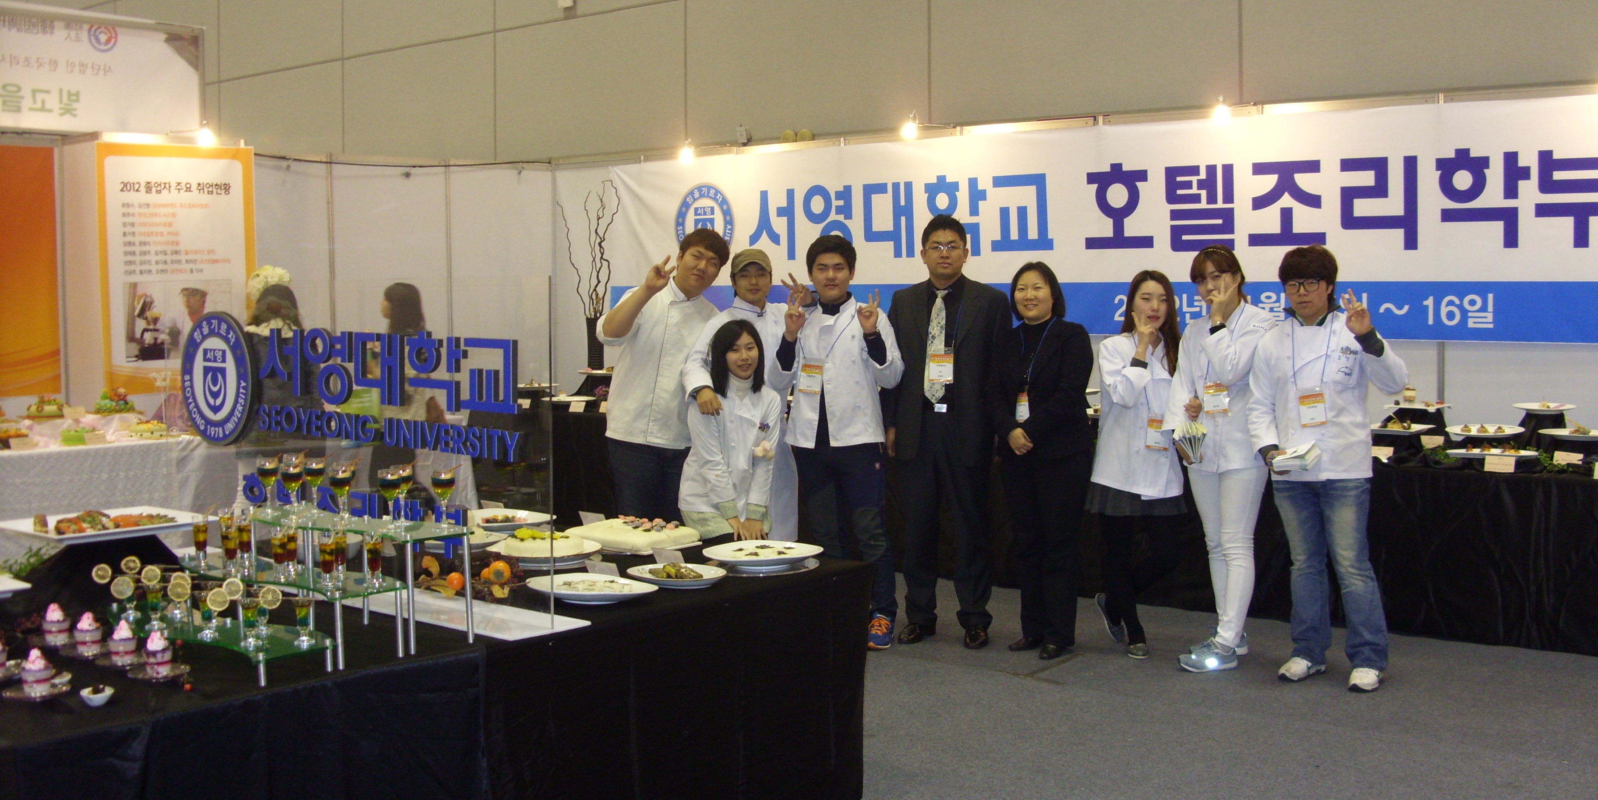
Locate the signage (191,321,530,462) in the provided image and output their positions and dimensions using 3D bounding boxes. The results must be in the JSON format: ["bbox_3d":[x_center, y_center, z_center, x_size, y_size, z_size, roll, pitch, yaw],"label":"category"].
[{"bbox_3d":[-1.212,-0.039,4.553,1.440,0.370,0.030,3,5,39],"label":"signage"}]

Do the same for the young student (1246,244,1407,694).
[{"bbox_3d":[1.990,0.241,6.633,0.580,1.650,0.420,0,4,14],"label":"young student"}]

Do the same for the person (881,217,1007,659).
[{"bbox_3d":[0.640,0.123,7.522,0.530,1.800,0.330,0,4,7],"label":"person"}]

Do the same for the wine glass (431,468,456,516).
[{"bbox_3d":[-0.810,0.221,4.000,0.058,0.137,0.058,0,4,0],"label":"wine glass"}]

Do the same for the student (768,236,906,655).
[{"bbox_3d":[0.169,0.180,7.550,0.580,1.740,0.450,0,4,6],"label":"student"}]

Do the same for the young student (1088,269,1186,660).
[{"bbox_3d":[1.365,0.264,7.091,0.400,1.560,0.360,0,4,5],"label":"young student"}]

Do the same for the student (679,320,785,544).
[{"bbox_3d":[-0.265,0.370,7.096,0.440,1.380,0.480,-1,4,-14],"label":"student"}]

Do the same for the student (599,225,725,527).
[{"bbox_3d":[-0.562,0.178,7.350,0.570,1.780,0.450,0,4,0],"label":"student"}]

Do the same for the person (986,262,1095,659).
[{"bbox_3d":[1.038,0.238,7.420,0.480,1.630,0.340,2,4,27],"label":"person"}]

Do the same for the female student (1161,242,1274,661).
[{"bbox_3d":[1.707,0.227,7.150,0.480,1.680,0.420,2,5,35],"label":"female student"}]

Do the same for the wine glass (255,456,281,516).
[{"bbox_3d":[-1.270,0.203,4.190,0.057,0.138,0.057,3,5,39],"label":"wine glass"}]

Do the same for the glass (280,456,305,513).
[{"bbox_3d":[-1.224,0.219,4.240,0.058,0.137,0.058,0,4,0],"label":"glass"}]

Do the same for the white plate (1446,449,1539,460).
[{"bbox_3d":[2.908,0.228,7.362,0.350,0.024,0.200,3,5,39],"label":"white plate"}]

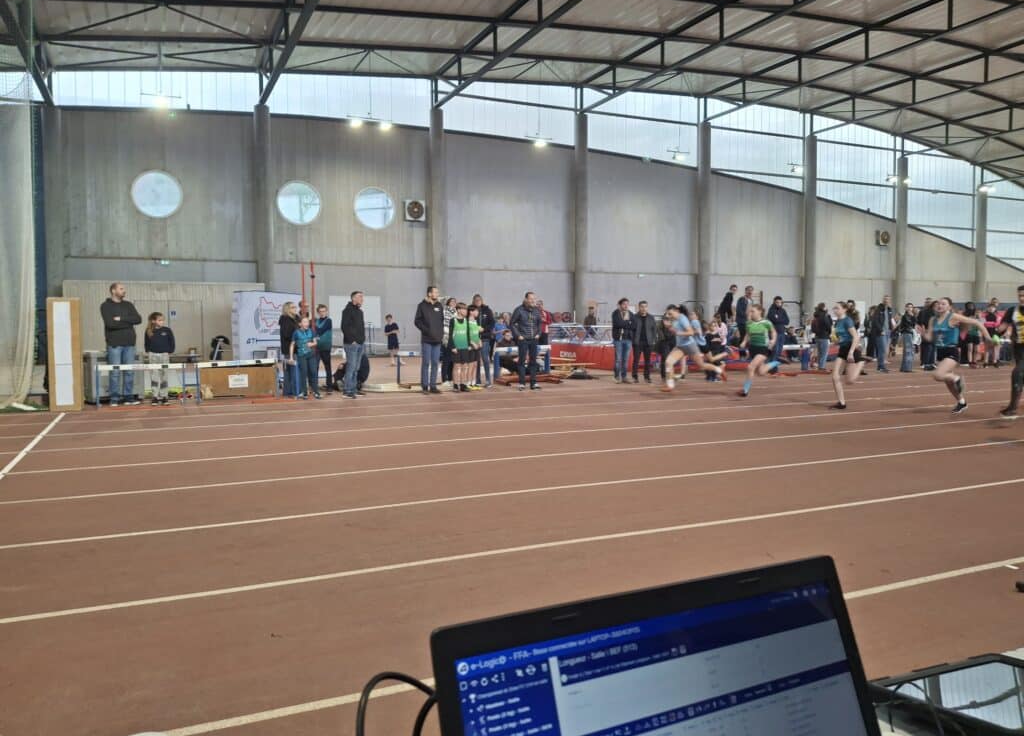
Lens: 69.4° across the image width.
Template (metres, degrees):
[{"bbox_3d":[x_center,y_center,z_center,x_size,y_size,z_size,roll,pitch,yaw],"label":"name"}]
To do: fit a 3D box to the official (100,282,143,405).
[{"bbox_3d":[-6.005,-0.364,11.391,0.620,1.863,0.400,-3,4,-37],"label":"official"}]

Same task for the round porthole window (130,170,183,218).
[{"bbox_3d":[-11.982,-5.848,24.926,1.600,1.600,0.150,-2,4,-24],"label":"round porthole window"}]

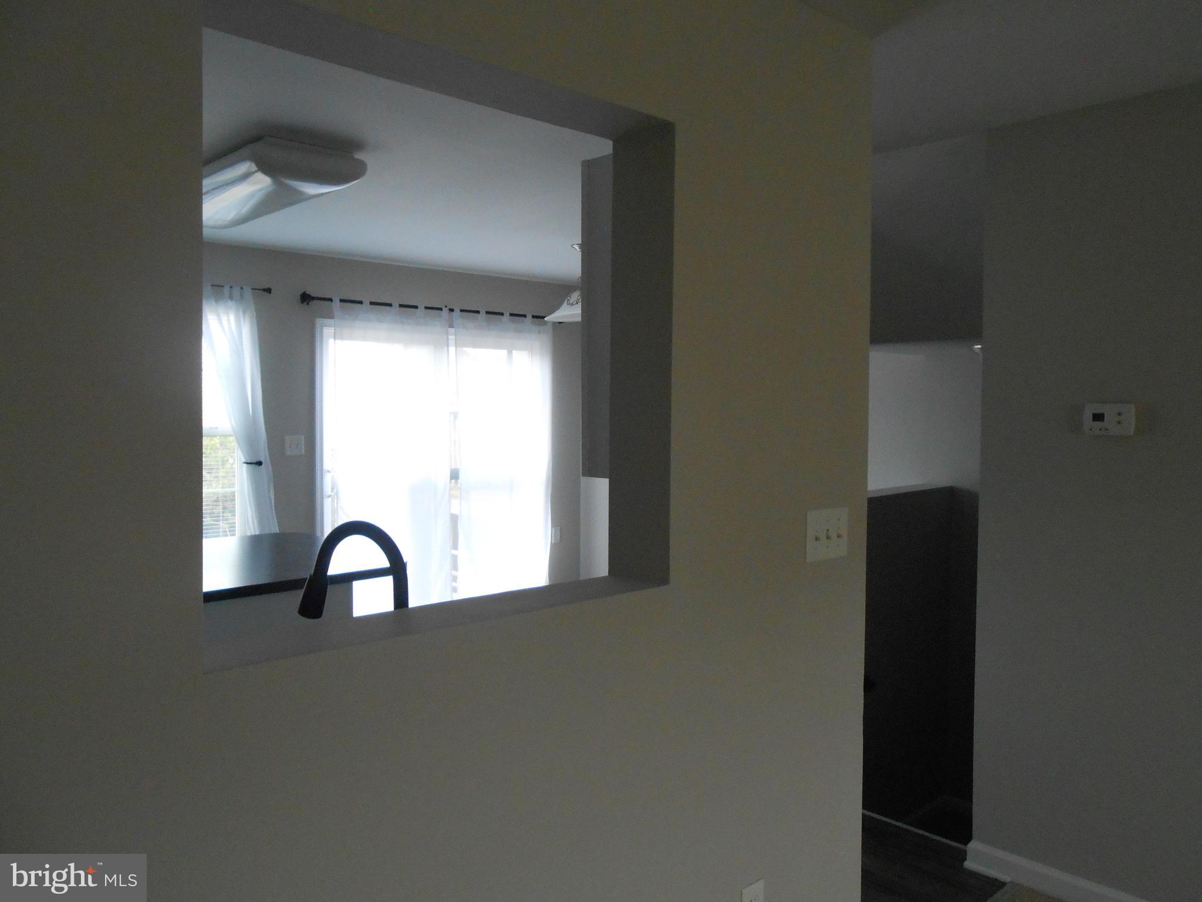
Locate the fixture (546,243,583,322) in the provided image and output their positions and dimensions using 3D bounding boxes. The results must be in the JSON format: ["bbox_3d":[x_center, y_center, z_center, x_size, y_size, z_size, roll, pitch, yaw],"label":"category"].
[{"bbox_3d":[-0.095,-0.926,5.019,0.420,0.425,0.420,0,3,0],"label":"fixture"}]

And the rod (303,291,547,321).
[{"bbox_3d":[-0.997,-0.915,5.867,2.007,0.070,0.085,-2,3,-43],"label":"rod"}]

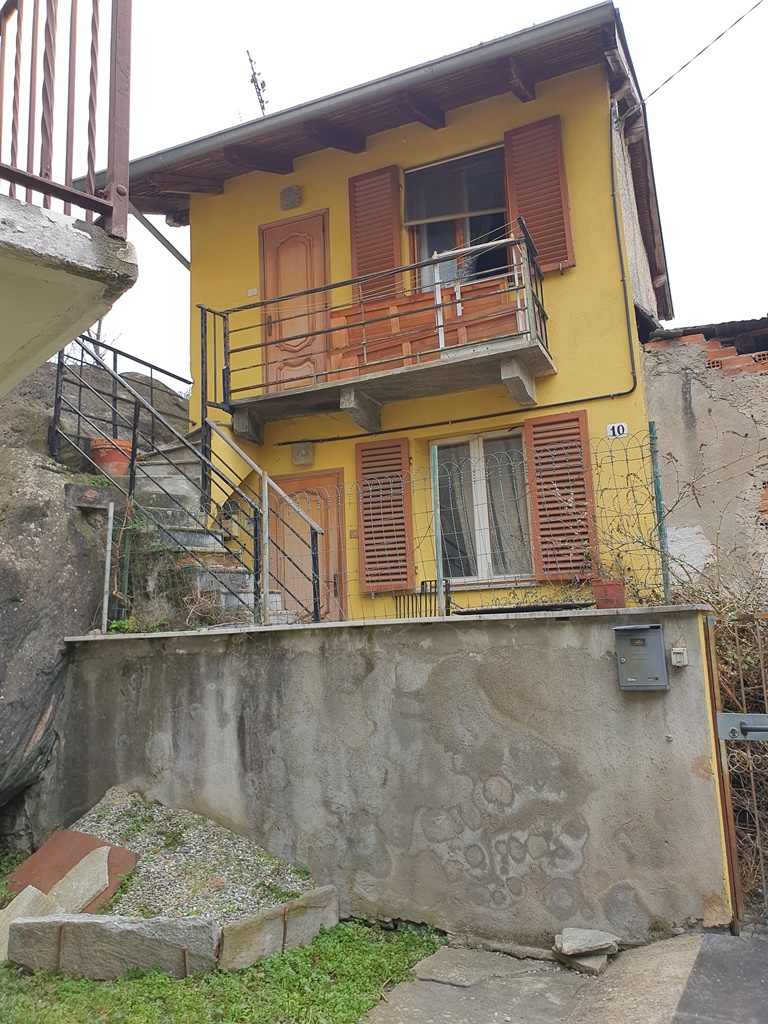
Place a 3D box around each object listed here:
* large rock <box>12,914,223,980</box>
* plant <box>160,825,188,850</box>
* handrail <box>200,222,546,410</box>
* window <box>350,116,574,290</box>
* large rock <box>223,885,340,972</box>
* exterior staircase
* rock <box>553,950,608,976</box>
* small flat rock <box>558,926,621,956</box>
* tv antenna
[{"bbox_3d":[-1.401,2.253,4.033,1.150,0.290,0.130,-4,-11,10],"label":"large rock"},{"bbox_3d":[-1.242,1.909,4.558,0.160,0.100,0.160,-4,-11,10],"label":"plant"},{"bbox_3d":[-0.115,-1.608,7.220,3.203,0.985,0.737,-7,-12,21],"label":"handrail"},{"bbox_3d":[0.689,-2.886,7.553,2.218,1.548,0.160,-7,-12,21],"label":"window"},{"bbox_3d":[-0.578,2.249,4.195,0.110,0.250,0.800,-13,-15,43],"label":"large rock"},{"bbox_3d":[-1.540,-0.105,6.753,1.900,3.000,1.950,-7,-12,21],"label":"exterior staircase"},{"bbox_3d":[1.006,2.259,3.931,0.200,0.075,0.280,5,-13,-33],"label":"rock"},{"bbox_3d":[1.044,2.188,3.916,0.290,0.070,0.260,-4,-11,10],"label":"small flat rock"},{"bbox_3d":[-1.700,-5.759,10.336,0.300,0.350,1.050,-3,-11,1],"label":"tv antenna"}]

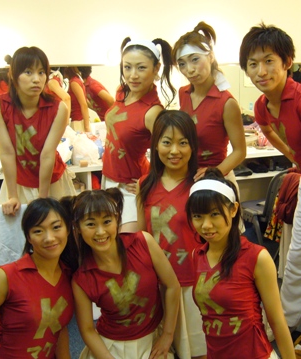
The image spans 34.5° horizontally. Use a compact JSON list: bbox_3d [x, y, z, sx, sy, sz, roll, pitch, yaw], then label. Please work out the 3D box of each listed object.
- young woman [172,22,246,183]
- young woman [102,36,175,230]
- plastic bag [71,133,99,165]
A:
[{"bbox_3d":[0.268,0.048,2.402,0.450,1.590,0.340,8,15,34],"label":"young woman"},{"bbox_3d":[-0.073,0.063,2.428,0.460,1.560,0.380,11,17,42],"label":"young woman"},{"bbox_3d":[-0.467,-0.238,3.471,0.210,0.230,0.180,-5,13,-20],"label":"plastic bag"}]

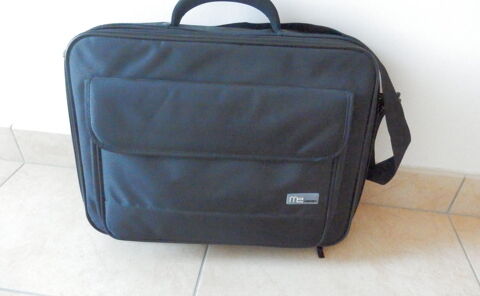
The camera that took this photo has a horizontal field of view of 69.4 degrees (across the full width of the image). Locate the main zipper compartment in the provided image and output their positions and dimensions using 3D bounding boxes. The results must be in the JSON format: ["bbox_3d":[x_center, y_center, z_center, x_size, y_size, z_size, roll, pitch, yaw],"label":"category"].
[{"bbox_3d":[-0.026,-0.012,0.520,0.415,0.315,0.107,3,22,-1],"label":"main zipper compartment"}]

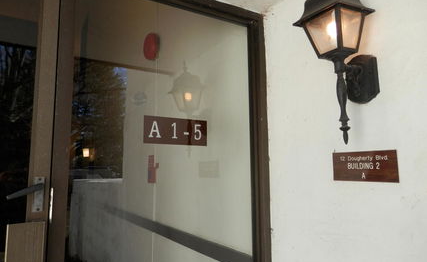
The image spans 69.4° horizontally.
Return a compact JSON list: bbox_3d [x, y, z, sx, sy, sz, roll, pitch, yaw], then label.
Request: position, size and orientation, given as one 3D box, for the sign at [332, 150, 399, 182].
[{"bbox_3d":[0.698,0.168,1.447,0.012,0.138,0.322,3,-8,-31],"label":"sign"}]

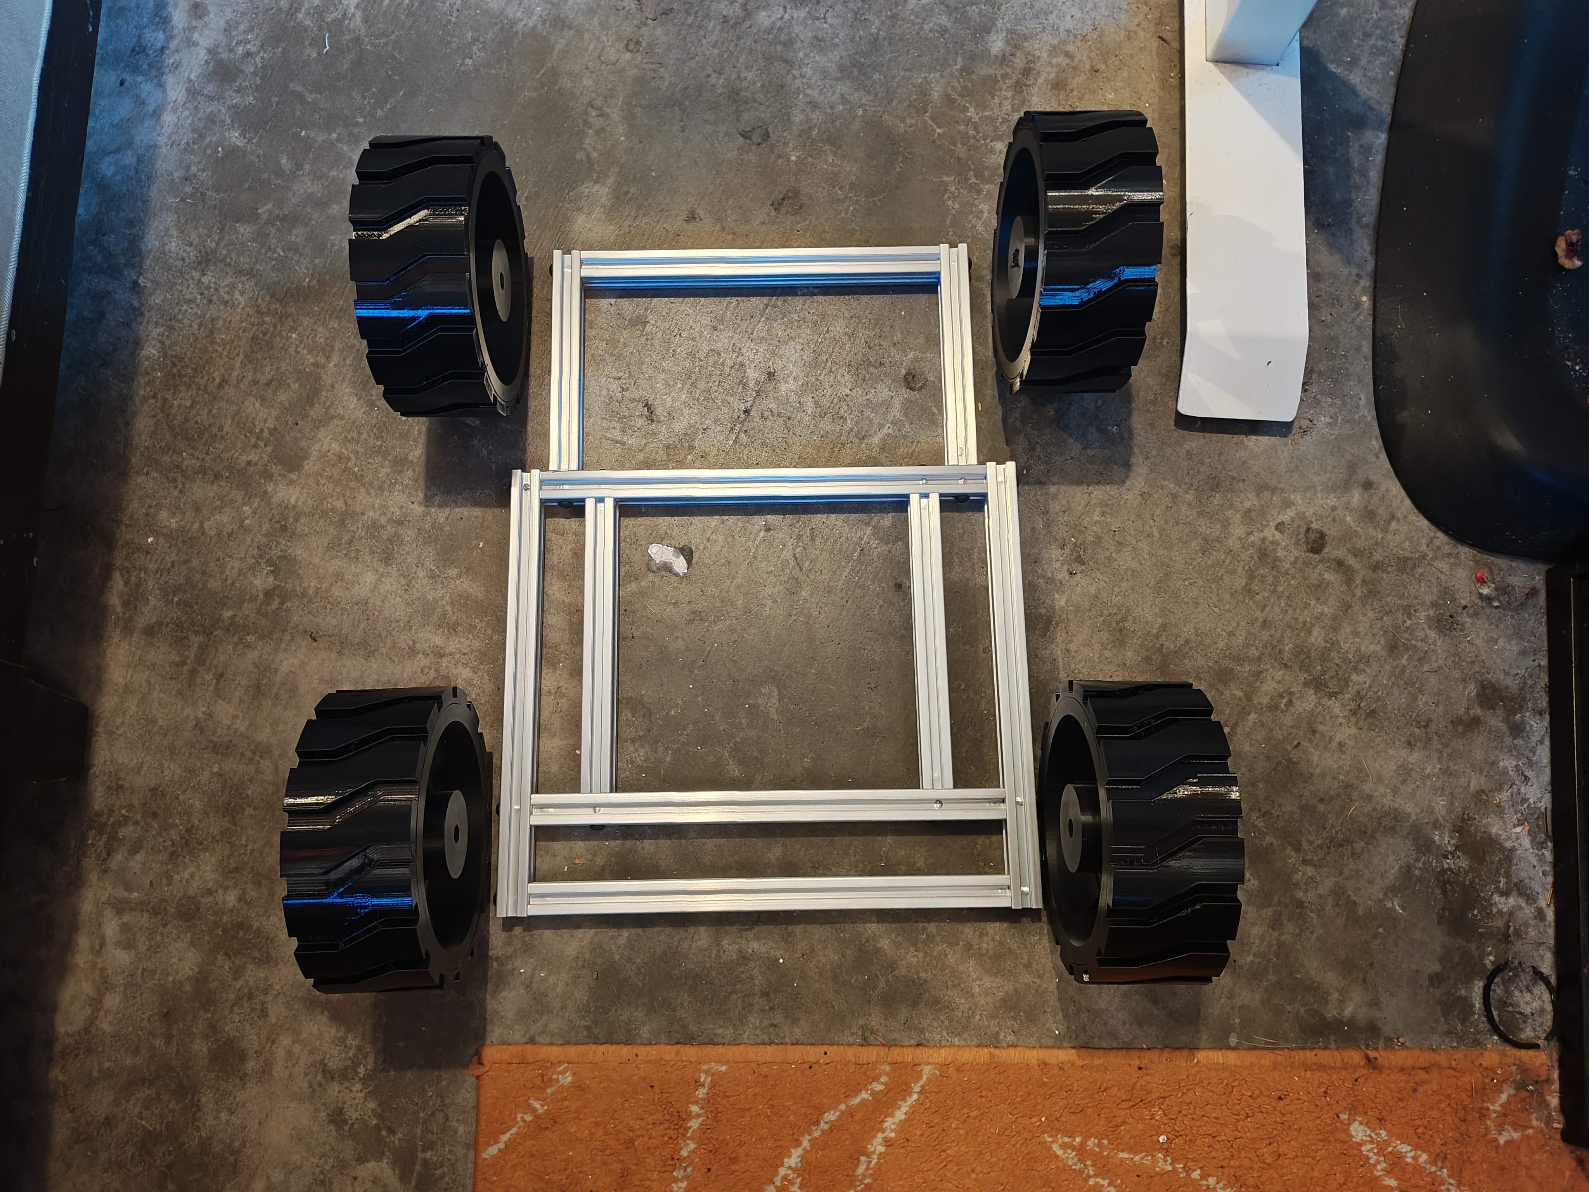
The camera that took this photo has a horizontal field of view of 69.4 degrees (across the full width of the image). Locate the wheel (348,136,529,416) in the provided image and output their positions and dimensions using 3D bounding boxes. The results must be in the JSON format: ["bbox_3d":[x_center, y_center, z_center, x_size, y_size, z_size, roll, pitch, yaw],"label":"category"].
[{"bbox_3d":[-0.225,-0.206,0.753,0.068,0.176,0.176,-1,78,0],"label":"wheel"}]

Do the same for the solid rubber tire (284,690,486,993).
[{"bbox_3d":[-0.233,0.143,0.682,0.068,0.176,0.176,-3,78,-1],"label":"solid rubber tire"}]

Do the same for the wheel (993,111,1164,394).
[{"bbox_3d":[0.182,-0.224,0.758,0.068,0.176,0.176,0,78,0],"label":"wheel"}]

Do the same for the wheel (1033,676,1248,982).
[{"bbox_3d":[0.200,0.139,0.684,0.068,0.176,0.176,0,78,0],"label":"wheel"}]

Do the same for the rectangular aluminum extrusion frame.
[{"bbox_3d":[-0.019,-0.022,0.796,0.354,0.021,0.466,-1,78,0],"label":"rectangular aluminum extrusion frame"}]

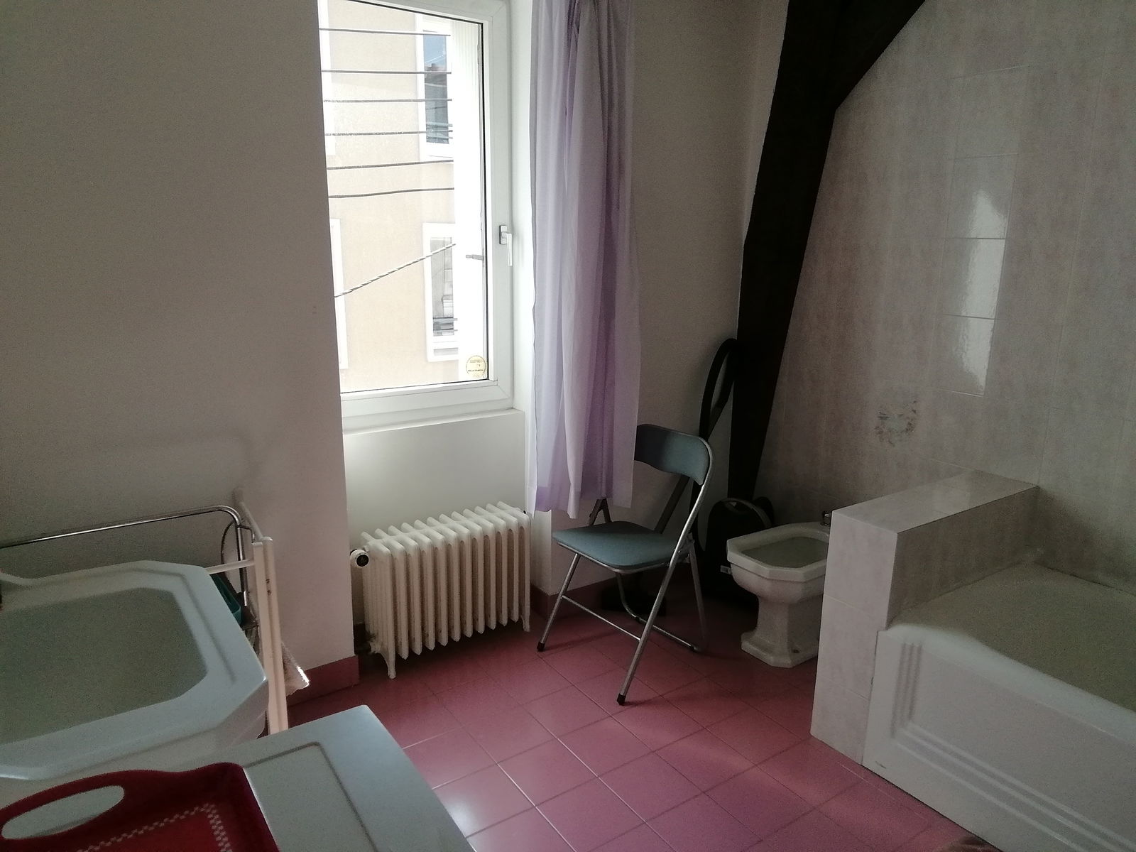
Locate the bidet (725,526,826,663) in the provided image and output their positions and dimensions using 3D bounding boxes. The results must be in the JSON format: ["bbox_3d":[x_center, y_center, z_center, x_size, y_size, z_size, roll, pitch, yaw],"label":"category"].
[{"bbox_3d":[0.828,0.596,2.814,0.580,0.386,0.325,-9,17,-33],"label":"bidet"}]

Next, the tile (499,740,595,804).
[{"bbox_3d":[-0.059,0.946,2.153,0.198,0.010,0.198,-8,17,-34],"label":"tile"}]

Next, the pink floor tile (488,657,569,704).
[{"bbox_3d":[-0.121,0.838,2.583,0.198,0.010,0.198,-8,17,-34],"label":"pink floor tile"}]

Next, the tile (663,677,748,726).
[{"bbox_3d":[0.439,0.875,2.488,0.198,0.010,0.198,-9,17,-33],"label":"tile"}]

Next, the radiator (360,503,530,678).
[{"bbox_3d":[-0.414,0.555,2.772,0.570,0.455,0.205,-10,17,-37],"label":"radiator"}]

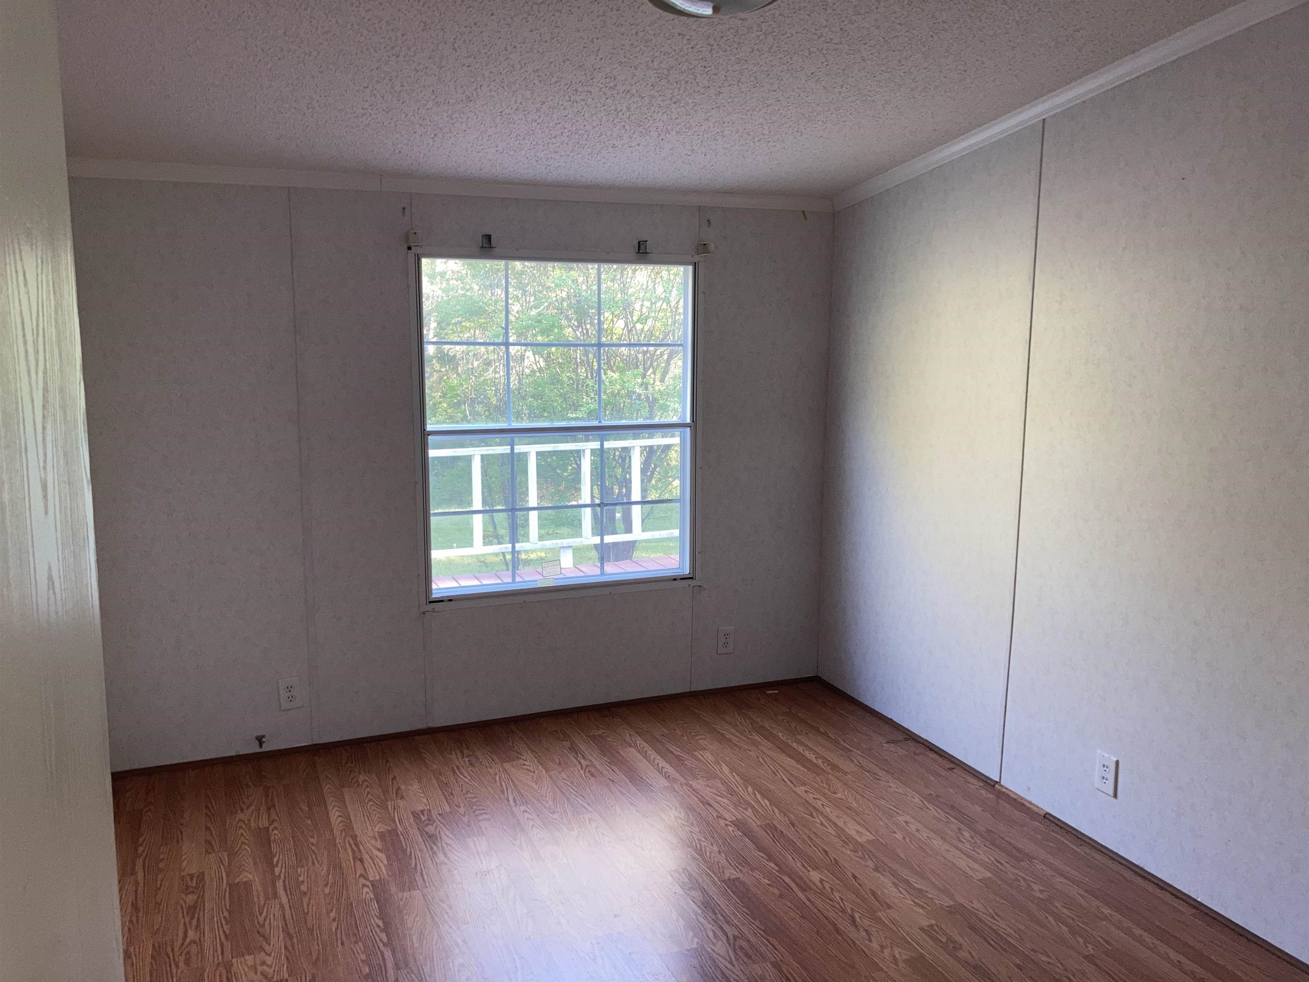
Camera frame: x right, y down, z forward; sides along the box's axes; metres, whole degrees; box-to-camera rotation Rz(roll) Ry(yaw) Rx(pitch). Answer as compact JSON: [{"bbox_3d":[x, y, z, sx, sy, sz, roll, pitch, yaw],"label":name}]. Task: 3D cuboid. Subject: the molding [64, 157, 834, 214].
[{"bbox_3d":[-0.589,-1.100,3.843,2.900,0.058,0.036,-4,10,-22],"label":"molding"}]

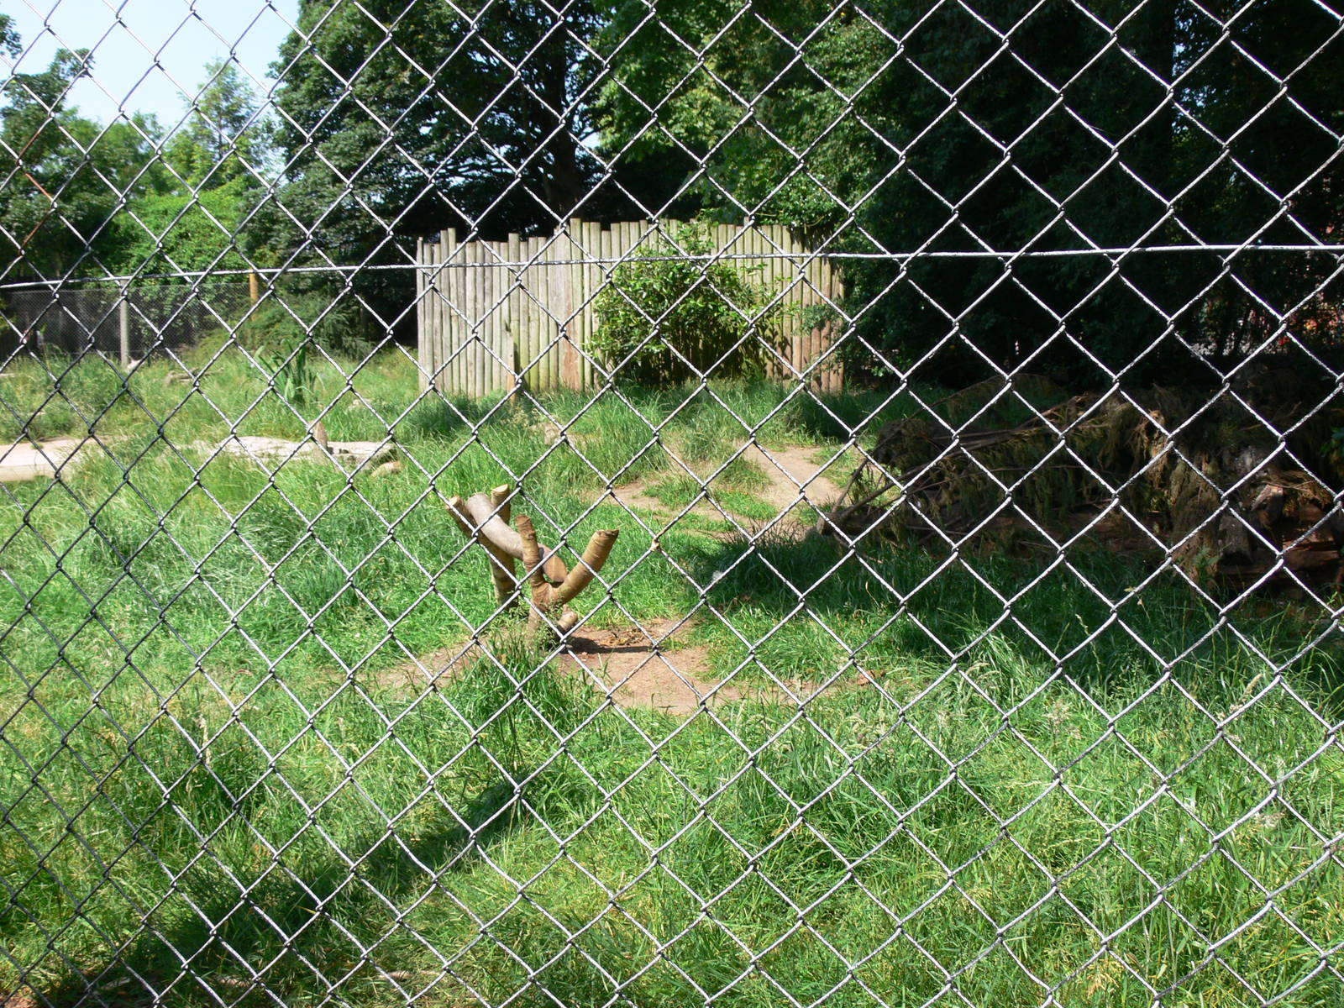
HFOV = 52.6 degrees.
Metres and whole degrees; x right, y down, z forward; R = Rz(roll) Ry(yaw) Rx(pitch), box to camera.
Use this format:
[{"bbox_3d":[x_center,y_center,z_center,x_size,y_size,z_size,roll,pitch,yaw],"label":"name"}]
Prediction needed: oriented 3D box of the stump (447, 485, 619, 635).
[{"bbox_3d":[-0.650,0.265,6.400,0.790,0.660,0.620,-1,8,-6],"label":"stump"}]

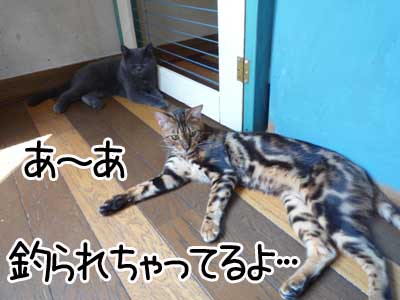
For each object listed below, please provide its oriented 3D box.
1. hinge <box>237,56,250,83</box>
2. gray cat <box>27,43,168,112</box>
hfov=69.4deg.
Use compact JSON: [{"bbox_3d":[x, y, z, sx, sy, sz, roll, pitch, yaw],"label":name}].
[{"bbox_3d":[0.119,-0.223,0.815,0.011,0.069,0.049,-26,39,-29],"label":"hinge"},{"bbox_3d":[-0.428,-0.297,1.148,0.603,0.218,0.202,2,34,9],"label":"gray cat"}]

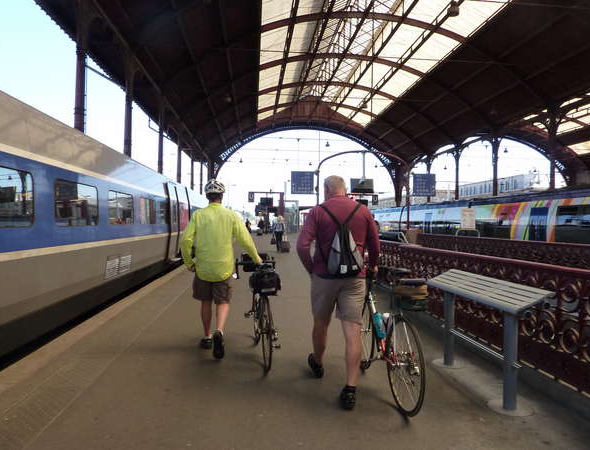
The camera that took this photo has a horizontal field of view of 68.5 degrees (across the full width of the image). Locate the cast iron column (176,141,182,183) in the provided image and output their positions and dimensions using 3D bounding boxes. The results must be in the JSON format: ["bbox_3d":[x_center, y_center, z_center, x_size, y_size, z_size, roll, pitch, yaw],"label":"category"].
[{"bbox_3d":[-11.185,-3.567,41.986,0.450,9.200,0.450,1,0,-5],"label":"cast iron column"}]

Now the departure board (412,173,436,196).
[{"bbox_3d":[5.113,-1.568,17.200,0.950,0.880,0.150,1,0,-5],"label":"departure board"}]

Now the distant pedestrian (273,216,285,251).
[{"bbox_3d":[-0.741,0.439,21.098,0.580,1.670,0.500,1,0,-4],"label":"distant pedestrian"}]

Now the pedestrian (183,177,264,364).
[{"bbox_3d":[-0.748,0.424,4.497,0.800,1.800,0.720,1,0,-5],"label":"pedestrian"}]

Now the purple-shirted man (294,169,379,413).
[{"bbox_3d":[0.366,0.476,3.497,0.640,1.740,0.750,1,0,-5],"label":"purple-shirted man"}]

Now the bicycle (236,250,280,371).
[{"bbox_3d":[-0.326,0.811,4.368,0.470,1.040,1.700,1,0,-9],"label":"bicycle"}]

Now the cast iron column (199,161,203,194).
[{"bbox_3d":[-12.436,-3.736,57.986,0.450,9.400,0.450,1,0,-5],"label":"cast iron column"}]

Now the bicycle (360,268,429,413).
[{"bbox_3d":[0.714,0.836,3.538,0.470,1.030,1.680,1,0,-9],"label":"bicycle"}]

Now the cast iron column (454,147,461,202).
[{"bbox_3d":[18.389,-3.635,48.785,0.470,10.300,0.470,1,0,-5],"label":"cast iron column"}]

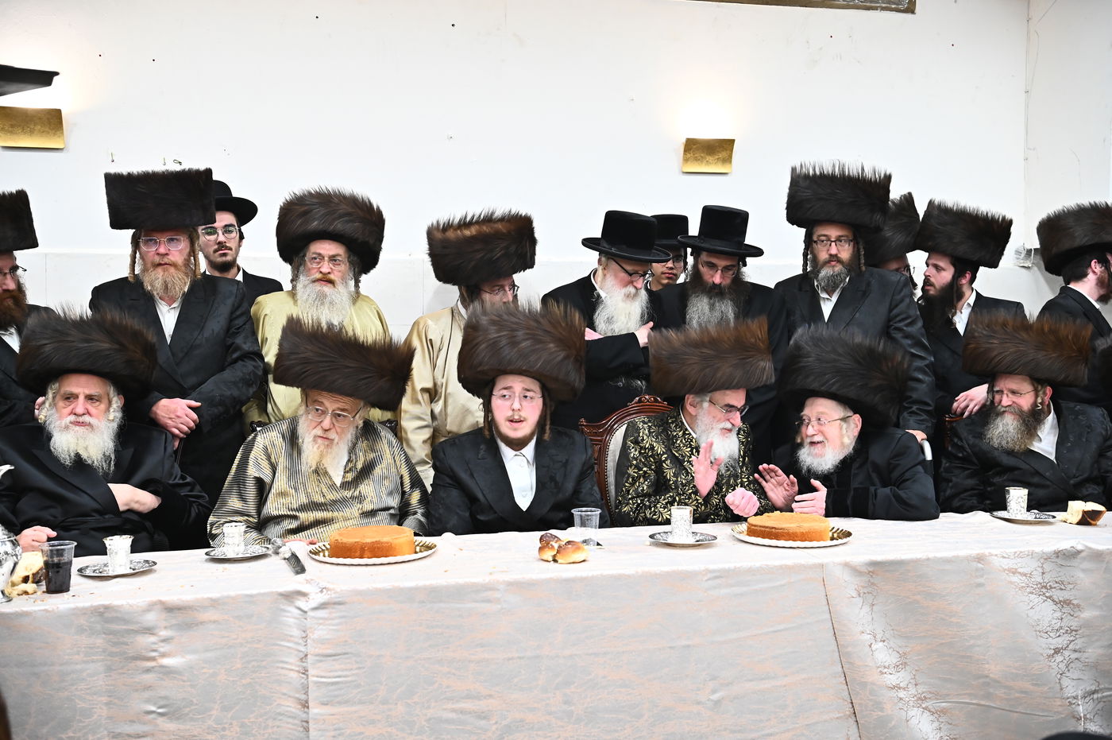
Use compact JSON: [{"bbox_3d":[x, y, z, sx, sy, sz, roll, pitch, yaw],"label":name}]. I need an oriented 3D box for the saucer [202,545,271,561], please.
[{"bbox_3d":[-0.748,0.430,2.900,0.156,0.018,0.156,-1,2,-14],"label":"saucer"}]

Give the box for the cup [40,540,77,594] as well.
[{"bbox_3d":[-0.986,0.392,2.445,0.074,0.092,0.074,0,3,-17],"label":"cup"}]

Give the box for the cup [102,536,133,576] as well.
[{"bbox_3d":[-1.052,0.434,2.965,0.074,0.093,0.074,0,3,-15],"label":"cup"}]

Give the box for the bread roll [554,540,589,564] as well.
[{"bbox_3d":[0.037,0.404,2.805,0.080,0.050,0.068,0,3,-18],"label":"bread roll"}]

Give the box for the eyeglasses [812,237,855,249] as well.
[{"bbox_3d":[0.931,-0.422,4.146,0.140,0.040,0.140,1,3,12],"label":"eyeglasses"}]

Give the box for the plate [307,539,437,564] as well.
[{"bbox_3d":[-0.481,0.468,3.234,0.336,0.020,0.336,0,3,-15],"label":"plate"}]

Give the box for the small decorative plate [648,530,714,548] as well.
[{"bbox_3d":[0.308,0.411,3.020,0.167,0.015,0.167,0,3,0],"label":"small decorative plate"}]

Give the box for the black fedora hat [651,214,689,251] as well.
[{"bbox_3d":[0.395,-0.492,4.400,0.310,0.125,0.340,0,2,0],"label":"black fedora hat"}]

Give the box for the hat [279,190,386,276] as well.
[{"bbox_3d":[-0.758,-0.465,4.150,0.355,0.190,0.355,2,-14,-6],"label":"hat"}]

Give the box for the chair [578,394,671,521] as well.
[{"bbox_3d":[0.391,0.643,3.566,0.600,1.120,0.620,-1,3,-24],"label":"chair"}]

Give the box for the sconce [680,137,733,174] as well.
[{"bbox_3d":[0.611,-0.857,4.950,0.200,0.135,0.090,-1,3,-16],"label":"sconce"}]

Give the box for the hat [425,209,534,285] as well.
[{"bbox_3d":[-0.242,-0.391,4.000,0.350,0.190,0.350,-5,4,0],"label":"hat"}]

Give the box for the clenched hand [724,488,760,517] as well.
[{"bbox_3d":[0.538,0.386,3.580,0.097,0.085,0.100,1,3,18],"label":"clenched hand"}]

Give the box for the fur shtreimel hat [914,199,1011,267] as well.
[{"bbox_3d":[1.469,-0.489,4.450,0.306,0.178,0.306,15,0,-31],"label":"fur shtreimel hat"}]

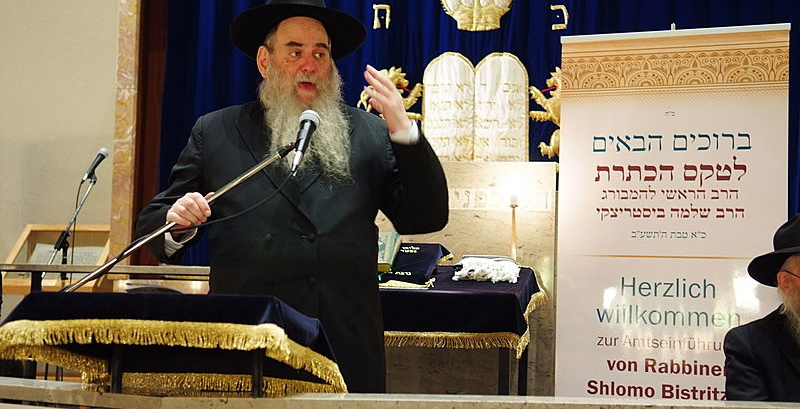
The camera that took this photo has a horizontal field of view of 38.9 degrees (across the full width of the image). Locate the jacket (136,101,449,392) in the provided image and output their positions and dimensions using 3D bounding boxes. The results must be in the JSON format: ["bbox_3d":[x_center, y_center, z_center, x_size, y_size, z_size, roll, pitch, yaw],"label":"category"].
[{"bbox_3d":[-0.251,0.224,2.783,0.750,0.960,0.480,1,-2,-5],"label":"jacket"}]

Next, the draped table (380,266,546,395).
[{"bbox_3d":[0.097,0.800,4.380,0.880,1.100,0.660,1,-2,13],"label":"draped table"}]

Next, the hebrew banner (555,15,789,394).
[{"bbox_3d":[1.006,0.372,4.260,0.860,2.060,0.100,0,-2,22],"label":"hebrew banner"}]

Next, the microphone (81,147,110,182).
[{"bbox_3d":[-1.410,-0.185,5.250,0.052,0.195,0.052,37,-9,-9],"label":"microphone"}]

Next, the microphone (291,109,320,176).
[{"bbox_3d":[-0.223,-0.144,2.630,0.052,0.200,0.052,9,-42,8],"label":"microphone"}]

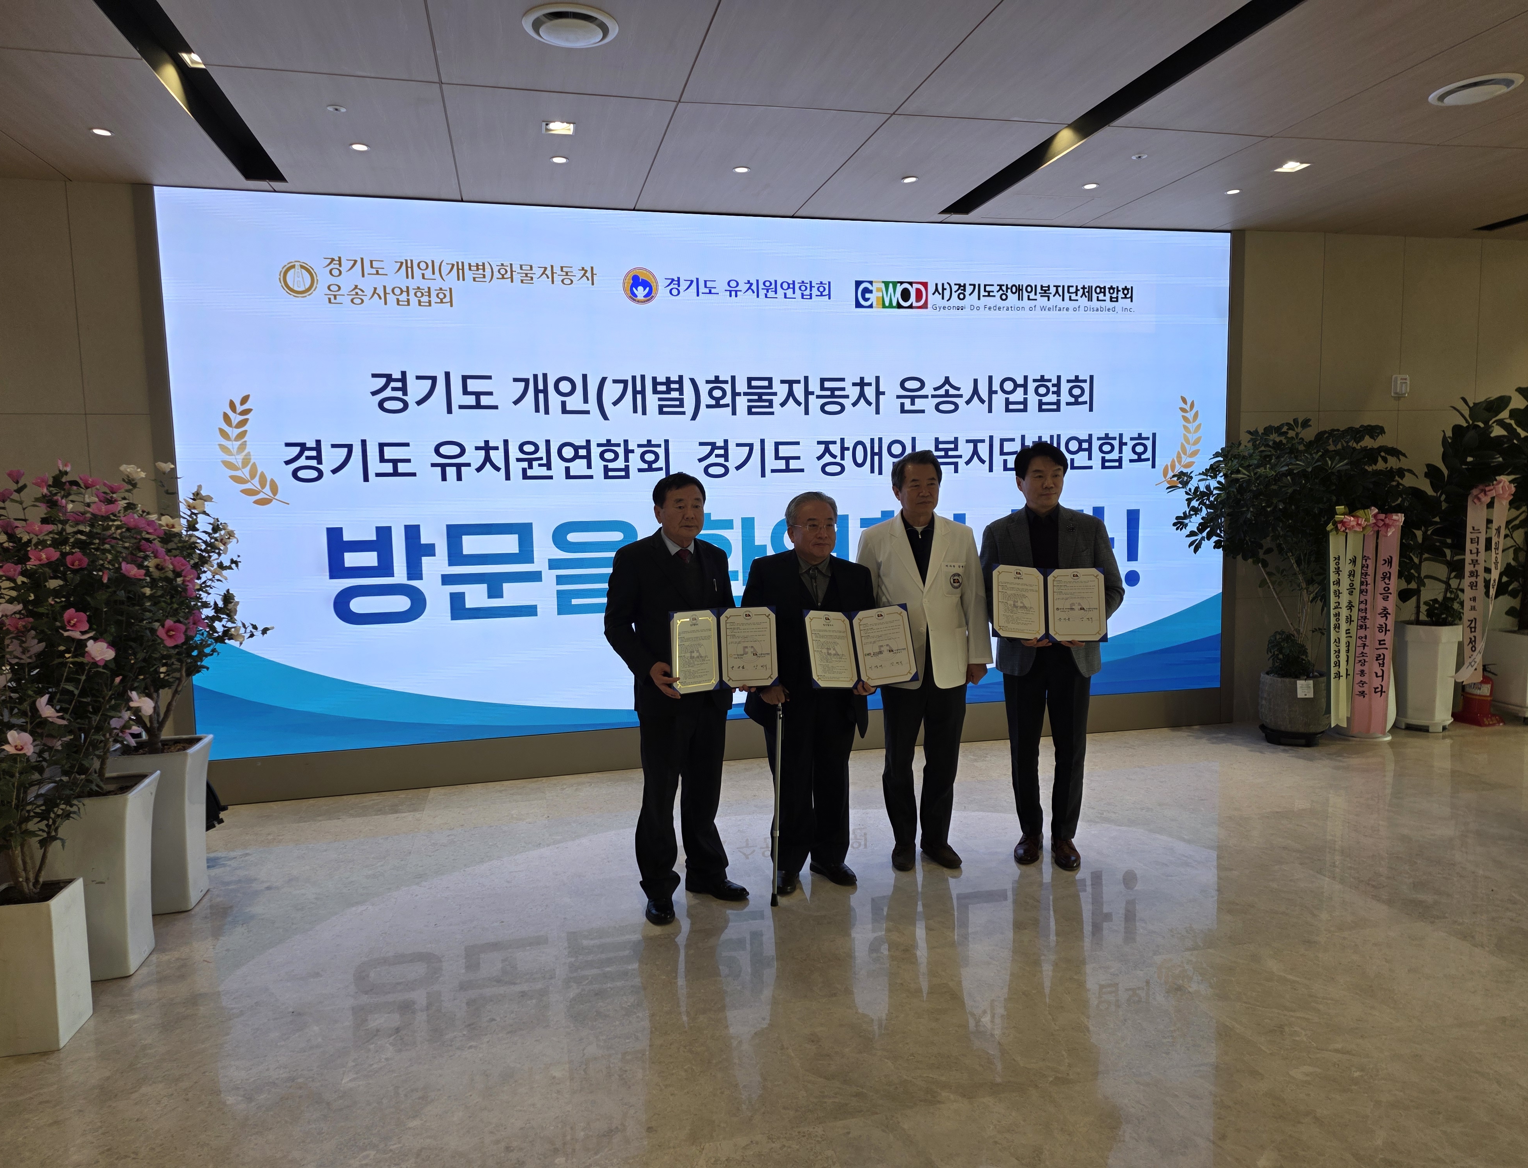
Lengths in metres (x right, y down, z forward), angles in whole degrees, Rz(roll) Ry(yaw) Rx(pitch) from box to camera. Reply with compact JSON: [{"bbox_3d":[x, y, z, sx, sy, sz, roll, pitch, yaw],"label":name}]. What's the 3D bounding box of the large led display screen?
[{"bbox_3d":[-0.014,-0.640,5.933,6.062,2.880,0.100,-2,6,-13],"label":"large led display screen"}]

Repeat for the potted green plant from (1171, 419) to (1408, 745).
[{"bbox_3d":[3.178,0.002,6.205,1.270,1.910,1.050,-2,6,-13],"label":"potted green plant"}]

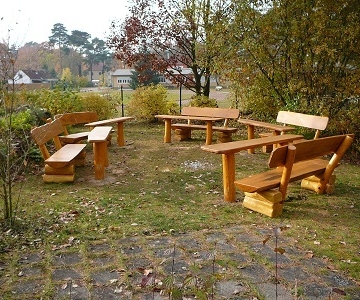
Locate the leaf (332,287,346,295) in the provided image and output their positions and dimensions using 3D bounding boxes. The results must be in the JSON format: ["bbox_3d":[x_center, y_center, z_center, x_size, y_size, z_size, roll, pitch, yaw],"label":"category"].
[{"bbox_3d":[1.214,1.077,3.083,0.050,0.020,0.109,-7,12,-36],"label":"leaf"}]

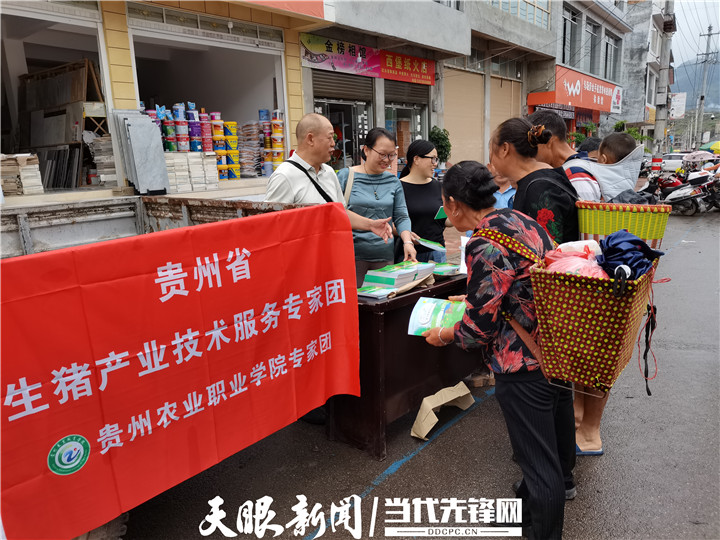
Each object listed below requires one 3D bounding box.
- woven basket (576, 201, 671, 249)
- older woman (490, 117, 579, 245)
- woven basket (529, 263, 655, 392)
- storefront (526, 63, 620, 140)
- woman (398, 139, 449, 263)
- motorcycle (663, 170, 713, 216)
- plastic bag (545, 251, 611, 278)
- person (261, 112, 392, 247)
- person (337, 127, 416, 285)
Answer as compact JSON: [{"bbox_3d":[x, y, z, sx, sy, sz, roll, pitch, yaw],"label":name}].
[{"bbox_3d":[1.177,-0.093,2.382,0.360,0.410,0.370,6,15,35],"label":"woven basket"},{"bbox_3d":[0.865,0.094,2.500,0.540,1.560,0.460,6,14,34],"label":"older woman"},{"bbox_3d":[0.838,0.173,1.934,0.350,0.420,0.390,7,15,39],"label":"woven basket"},{"bbox_3d":[9.598,-6.556,24.404,1.800,4.035,9.760,7,15,38],"label":"storefront"},{"bbox_3d":[0.400,-0.020,3.289,0.460,1.495,0.420,-12,15,-39],"label":"woman"},{"bbox_3d":[6.558,-1.677,11.148,1.800,1.080,0.720,0,12,12],"label":"motorcycle"},{"bbox_3d":[0.747,0.002,1.856,0.220,0.130,0.200,7,15,39],"label":"plastic bag"},{"bbox_3d":[-0.169,0.038,2.786,0.520,1.635,0.520,-12,15,-39],"label":"person"},{"bbox_3d":[0.112,0.040,2.901,0.480,1.560,0.420,-8,13,-24],"label":"person"}]

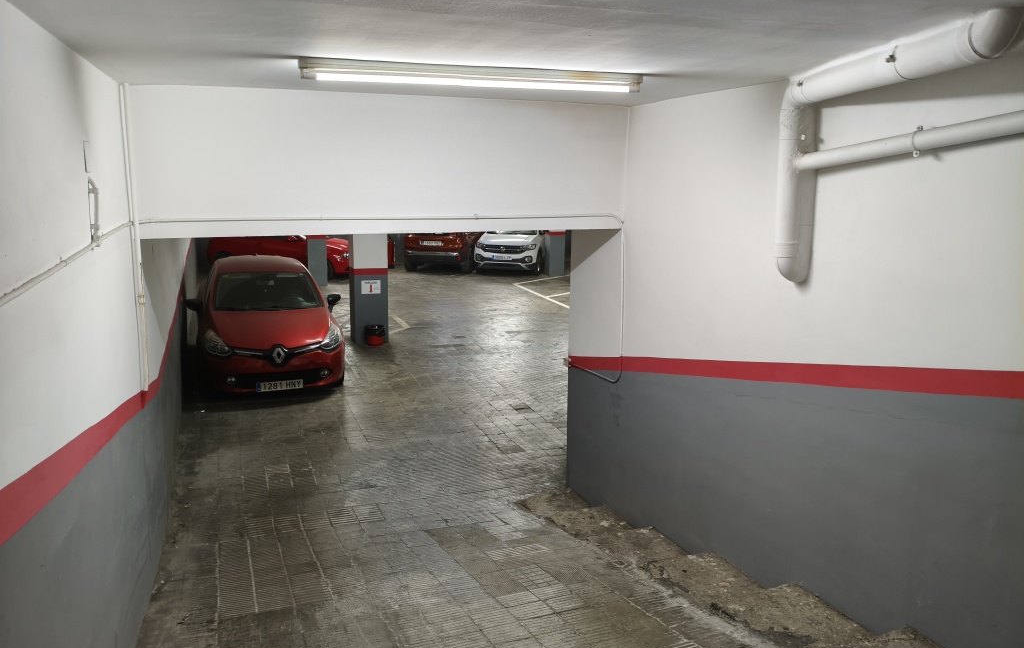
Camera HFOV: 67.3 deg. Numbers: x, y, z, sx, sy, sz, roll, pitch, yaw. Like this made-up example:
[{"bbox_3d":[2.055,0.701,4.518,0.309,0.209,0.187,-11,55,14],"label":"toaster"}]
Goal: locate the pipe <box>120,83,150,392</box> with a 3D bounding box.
[{"bbox_3d":[-2.217,-0.479,4.536,0.050,1.816,0.050,-4,11,-20],"label":"pipe"}]

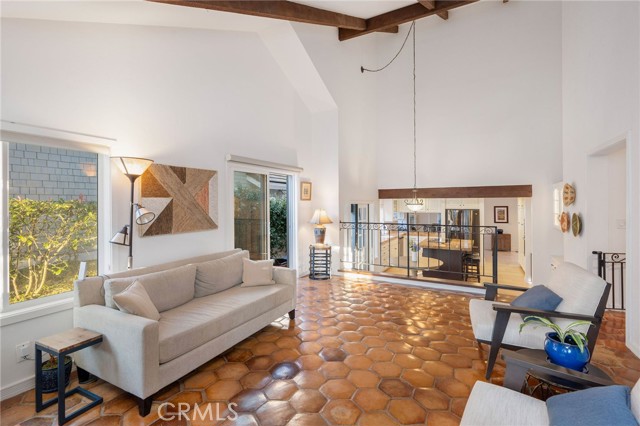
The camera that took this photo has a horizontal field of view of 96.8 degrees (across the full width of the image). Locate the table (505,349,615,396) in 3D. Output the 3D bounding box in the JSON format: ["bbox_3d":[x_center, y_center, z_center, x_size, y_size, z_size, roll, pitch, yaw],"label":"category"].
[{"bbox_3d":[1.428,1.150,1.693,0.470,0.440,0.470,1,1,28],"label":"table"}]

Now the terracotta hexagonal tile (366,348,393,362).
[{"bbox_3d":[0.567,1.356,2.689,0.265,0.020,0.238,0,1,-2],"label":"terracotta hexagonal tile"}]

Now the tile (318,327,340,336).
[{"bbox_3d":[0.105,1.344,3.201,0.265,0.020,0.238,0,1,-2],"label":"tile"}]

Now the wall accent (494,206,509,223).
[{"bbox_3d":[7.502,0.074,11.745,0.478,0.678,0.040,1,1,28],"label":"wall accent"}]

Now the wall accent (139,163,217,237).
[{"bbox_3d":[-1.568,-0.148,3.271,0.045,0.753,0.958,0,1,29],"label":"wall accent"}]

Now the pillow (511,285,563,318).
[{"bbox_3d":[1.834,0.770,2.420,0.335,0.120,0.410,-45,-12,15],"label":"pillow"}]

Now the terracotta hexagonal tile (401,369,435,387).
[{"bbox_3d":[0.839,1.417,2.435,0.285,0.020,0.250,0,1,-2],"label":"terracotta hexagonal tile"}]

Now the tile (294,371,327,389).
[{"bbox_3d":[-0.078,1.338,2.274,0.273,0.018,0.236,0,1,-1],"label":"tile"}]

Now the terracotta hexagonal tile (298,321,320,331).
[{"bbox_3d":[-0.119,1.393,3.485,0.285,0.020,0.250,0,1,-2],"label":"terracotta hexagonal tile"}]

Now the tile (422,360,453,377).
[{"bbox_3d":[1.070,1.415,2.573,0.285,0.020,0.250,0,1,-2],"label":"tile"}]

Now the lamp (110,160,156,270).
[{"bbox_3d":[-1.737,0.424,2.635,0.370,1.830,0.370,1,1,28],"label":"lamp"}]

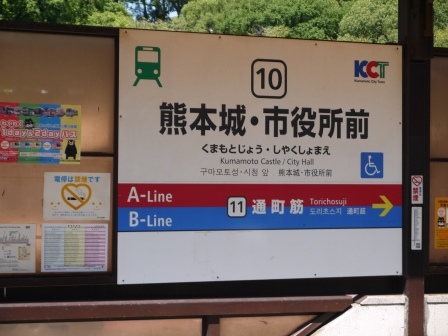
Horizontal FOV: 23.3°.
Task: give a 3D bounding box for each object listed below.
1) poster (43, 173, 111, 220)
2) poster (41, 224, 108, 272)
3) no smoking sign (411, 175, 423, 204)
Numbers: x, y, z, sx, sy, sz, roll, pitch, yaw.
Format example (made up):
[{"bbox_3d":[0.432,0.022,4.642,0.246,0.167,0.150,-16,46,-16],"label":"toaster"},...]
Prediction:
[{"bbox_3d":[-0.911,0.179,6.771,0.420,0.297,0.010,1,-1,-22],"label":"poster"},{"bbox_3d":[-0.924,0.499,6.762,0.420,0.297,0.010,2,-1,-22],"label":"poster"},{"bbox_3d":[1.359,0.155,7.627,0.094,0.201,0.010,1,-1,-22],"label":"no smoking sign"}]

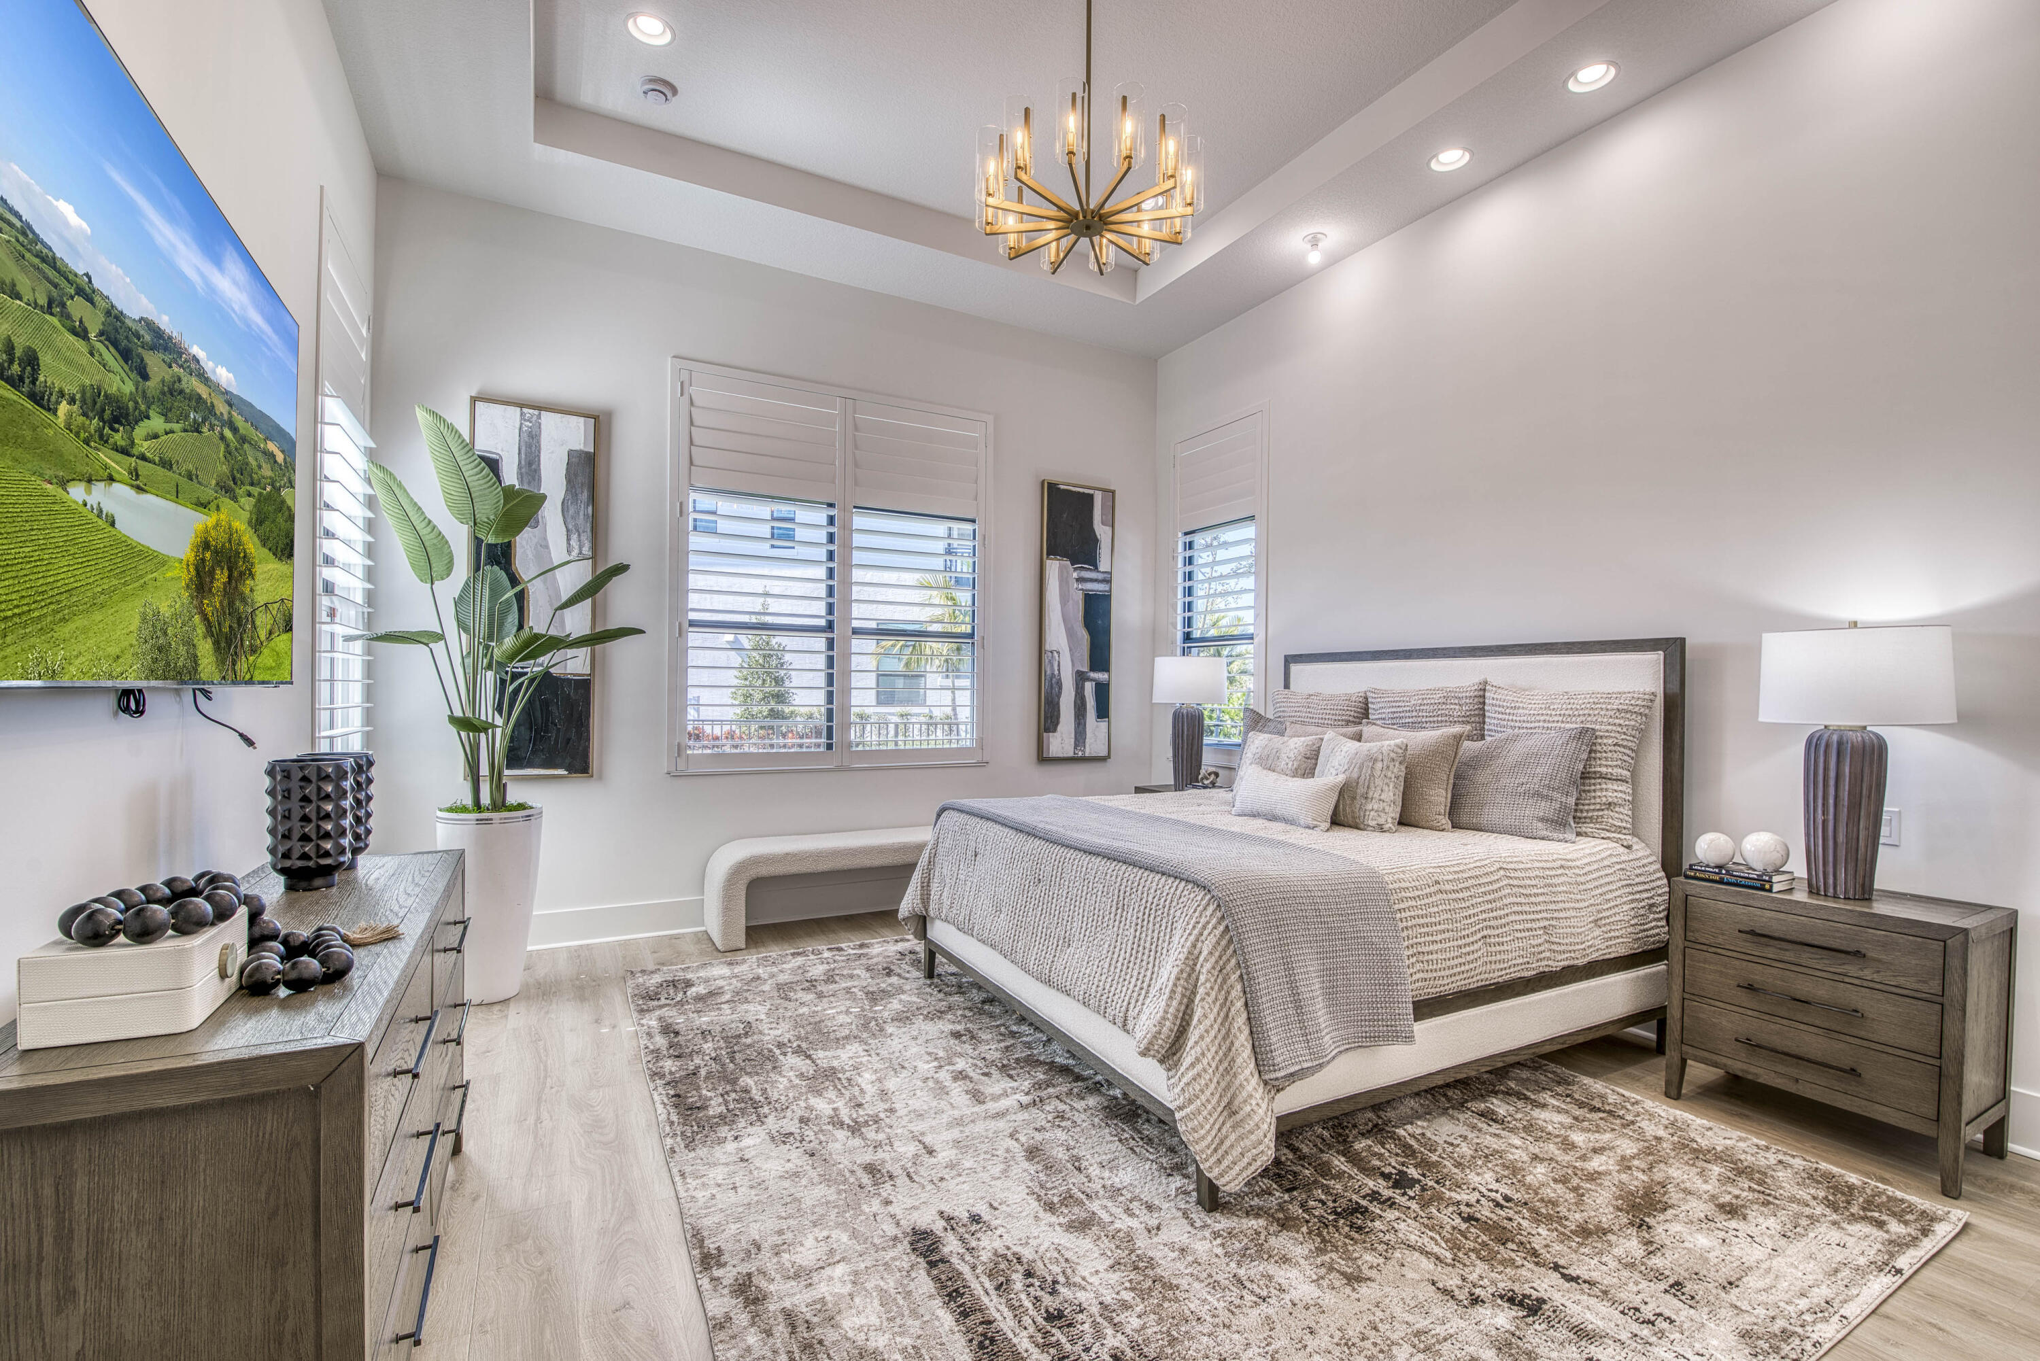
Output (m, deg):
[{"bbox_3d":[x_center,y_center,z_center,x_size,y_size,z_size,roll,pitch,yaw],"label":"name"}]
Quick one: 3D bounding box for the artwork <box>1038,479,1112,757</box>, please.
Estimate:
[{"bbox_3d":[0.401,-0.403,5.920,0.577,1.900,0.045,1,0,-29],"label":"artwork"}]

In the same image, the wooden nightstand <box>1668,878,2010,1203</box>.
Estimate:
[{"bbox_3d":[2.619,1.061,2.755,0.455,0.743,0.705,1,0,-29],"label":"wooden nightstand"}]

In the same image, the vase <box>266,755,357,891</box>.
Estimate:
[{"bbox_3d":[-1.691,0.345,2.030,0.166,0.298,0.166,1,0,-29],"label":"vase"}]

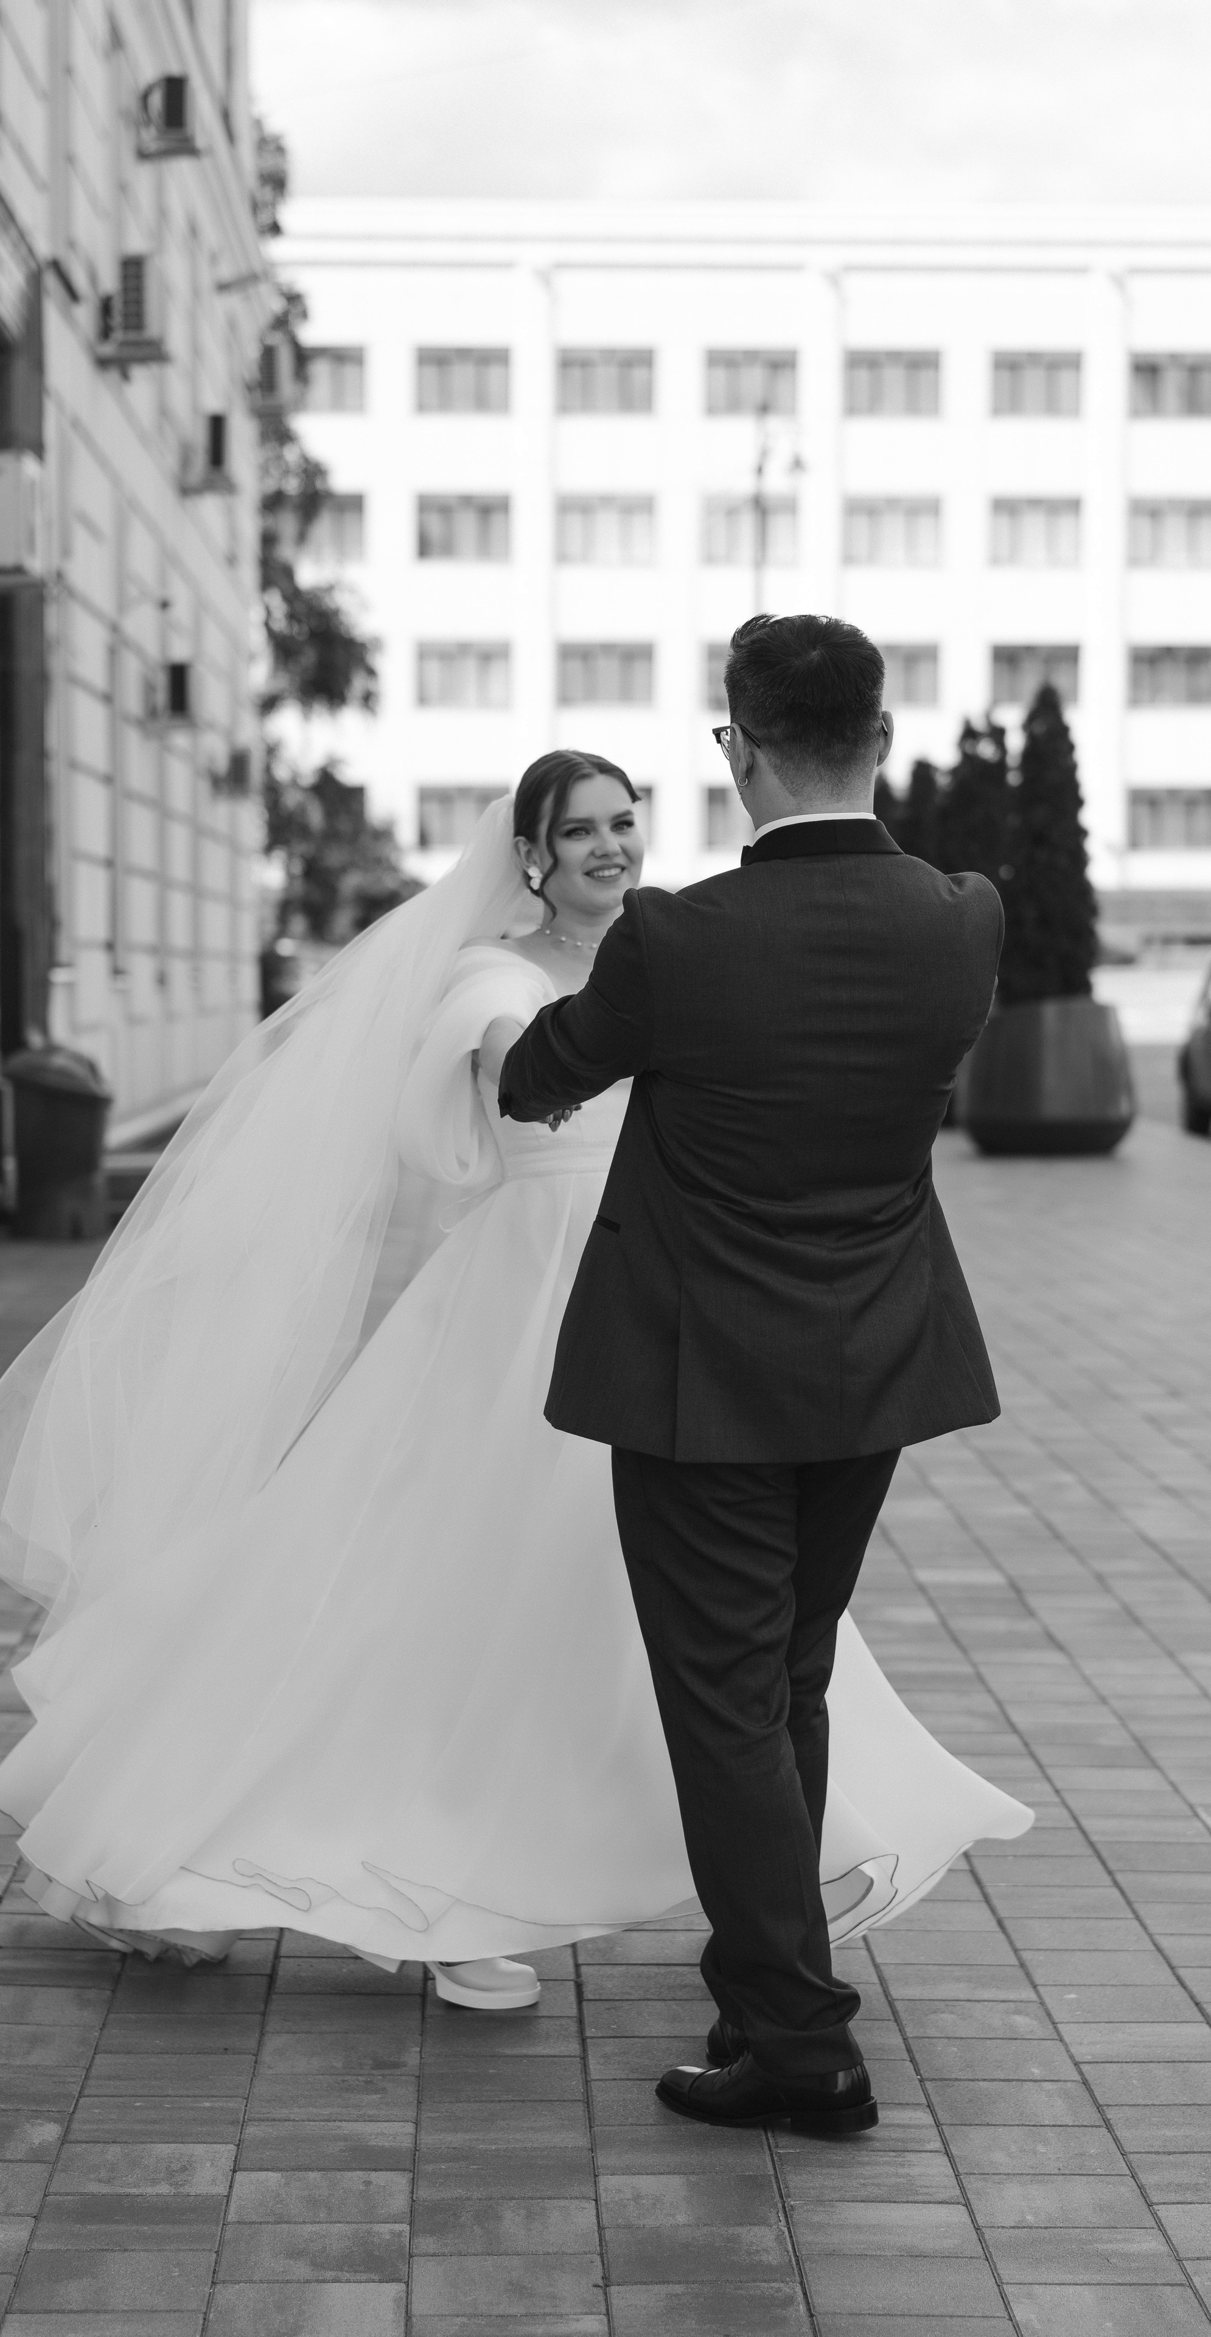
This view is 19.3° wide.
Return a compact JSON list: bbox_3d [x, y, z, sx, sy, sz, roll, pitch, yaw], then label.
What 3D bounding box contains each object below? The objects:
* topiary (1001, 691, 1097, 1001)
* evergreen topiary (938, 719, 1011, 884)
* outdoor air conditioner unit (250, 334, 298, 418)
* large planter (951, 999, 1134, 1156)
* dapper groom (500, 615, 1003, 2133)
[{"bbox_3d":[2.835,-2.090,22.900,0.650,2.080,0.650,0,4,-2],"label":"topiary"},{"bbox_3d":[2.693,-2.276,25.800,0.660,1.980,0.660,0,4,-2],"label":"evergreen topiary"},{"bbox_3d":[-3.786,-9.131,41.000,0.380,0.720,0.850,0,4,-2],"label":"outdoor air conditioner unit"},{"bbox_3d":[2.836,-0.612,23.000,1.140,0.990,1.140,0,4,-2],"label":"large planter"},{"bbox_3d":[0.185,0.240,4.380,0.570,1.800,0.600,-2,4,-26],"label":"dapper groom"}]

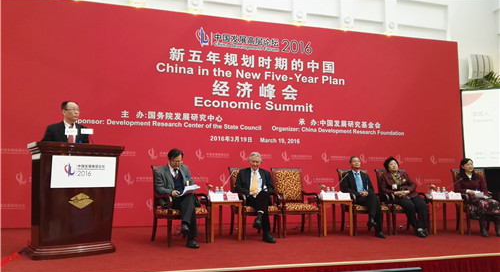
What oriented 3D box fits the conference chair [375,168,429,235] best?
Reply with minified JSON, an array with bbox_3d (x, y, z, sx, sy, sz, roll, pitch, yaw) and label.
[{"bbox_3d":[2.518,1.079,6.183,0.625,1.033,0.660,1,-6,-8],"label":"conference chair"}]

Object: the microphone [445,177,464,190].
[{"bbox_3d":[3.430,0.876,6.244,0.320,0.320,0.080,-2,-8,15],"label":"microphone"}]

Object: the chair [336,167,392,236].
[{"bbox_3d":[1.841,1.057,6.055,0.610,1.030,0.660,1,-8,-9],"label":"chair"}]

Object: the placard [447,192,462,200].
[{"bbox_3d":[3.313,0.988,6.008,0.200,0.100,0.080,1,-6,0],"label":"placard"}]

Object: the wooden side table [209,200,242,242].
[{"bbox_3d":[-0.472,1.209,5.359,0.500,0.546,0.590,5,-7,-33],"label":"wooden side table"}]

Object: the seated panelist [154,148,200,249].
[{"bbox_3d":[-0.894,0.790,4.986,0.540,1.260,0.800,5,-9,-33],"label":"seated panelist"}]

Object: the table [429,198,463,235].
[{"bbox_3d":[3.164,1.329,6.169,0.480,0.530,0.650,0,-7,4],"label":"table"}]

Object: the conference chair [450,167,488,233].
[{"bbox_3d":[3.809,1.091,6.185,0.625,1.033,0.660,0,-6,6],"label":"conference chair"}]

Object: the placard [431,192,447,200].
[{"bbox_3d":[3.055,0.985,6.007,0.200,0.100,0.080,1,-6,0],"label":"placard"}]

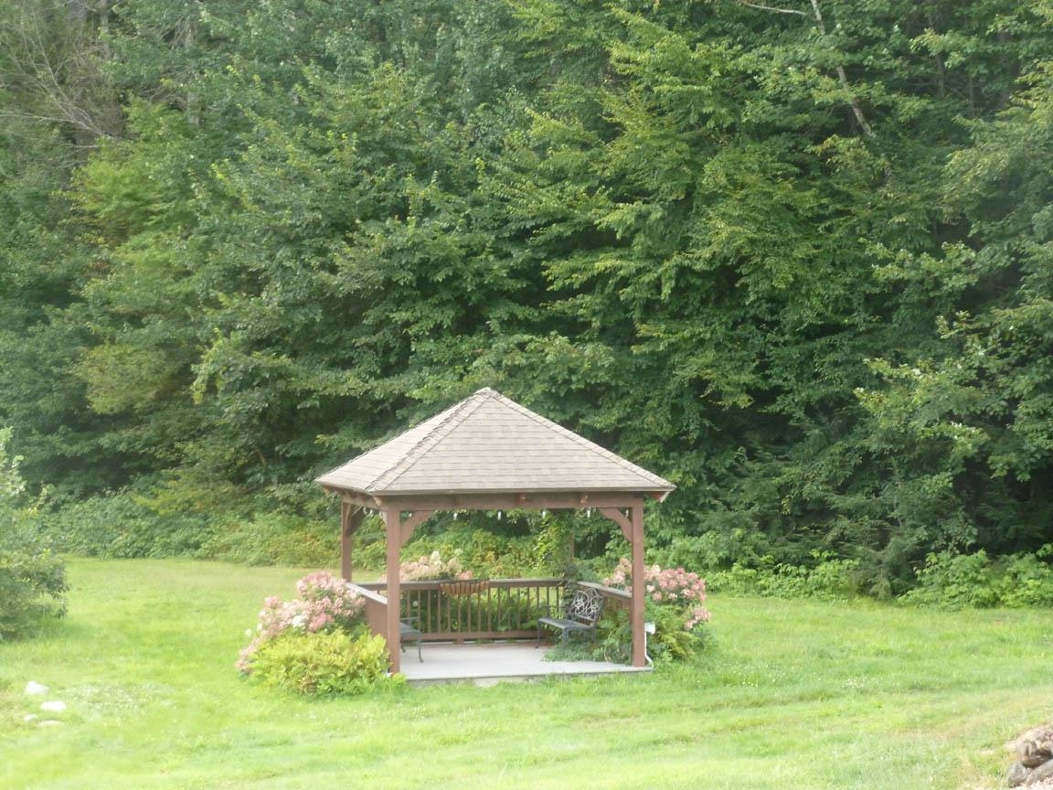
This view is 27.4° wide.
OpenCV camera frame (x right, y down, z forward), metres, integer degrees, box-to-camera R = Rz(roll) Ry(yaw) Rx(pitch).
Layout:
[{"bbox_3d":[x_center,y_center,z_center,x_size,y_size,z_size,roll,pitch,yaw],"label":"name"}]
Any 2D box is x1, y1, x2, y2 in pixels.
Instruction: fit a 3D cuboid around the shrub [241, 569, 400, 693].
[{"bbox_3d":[-2.644,2.989,27.456,1.920,1.392,1.856,0,-1,0],"label":"shrub"}]

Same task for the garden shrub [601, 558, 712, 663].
[{"bbox_3d":[1.763,2.992,29.440,1.424,1.376,1.376,0,-1,0],"label":"garden shrub"}]

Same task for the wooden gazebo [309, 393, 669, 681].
[{"bbox_3d":[-0.522,1.740,28.954,3.981,3.641,4.045,0,-1,-15],"label":"wooden gazebo"}]

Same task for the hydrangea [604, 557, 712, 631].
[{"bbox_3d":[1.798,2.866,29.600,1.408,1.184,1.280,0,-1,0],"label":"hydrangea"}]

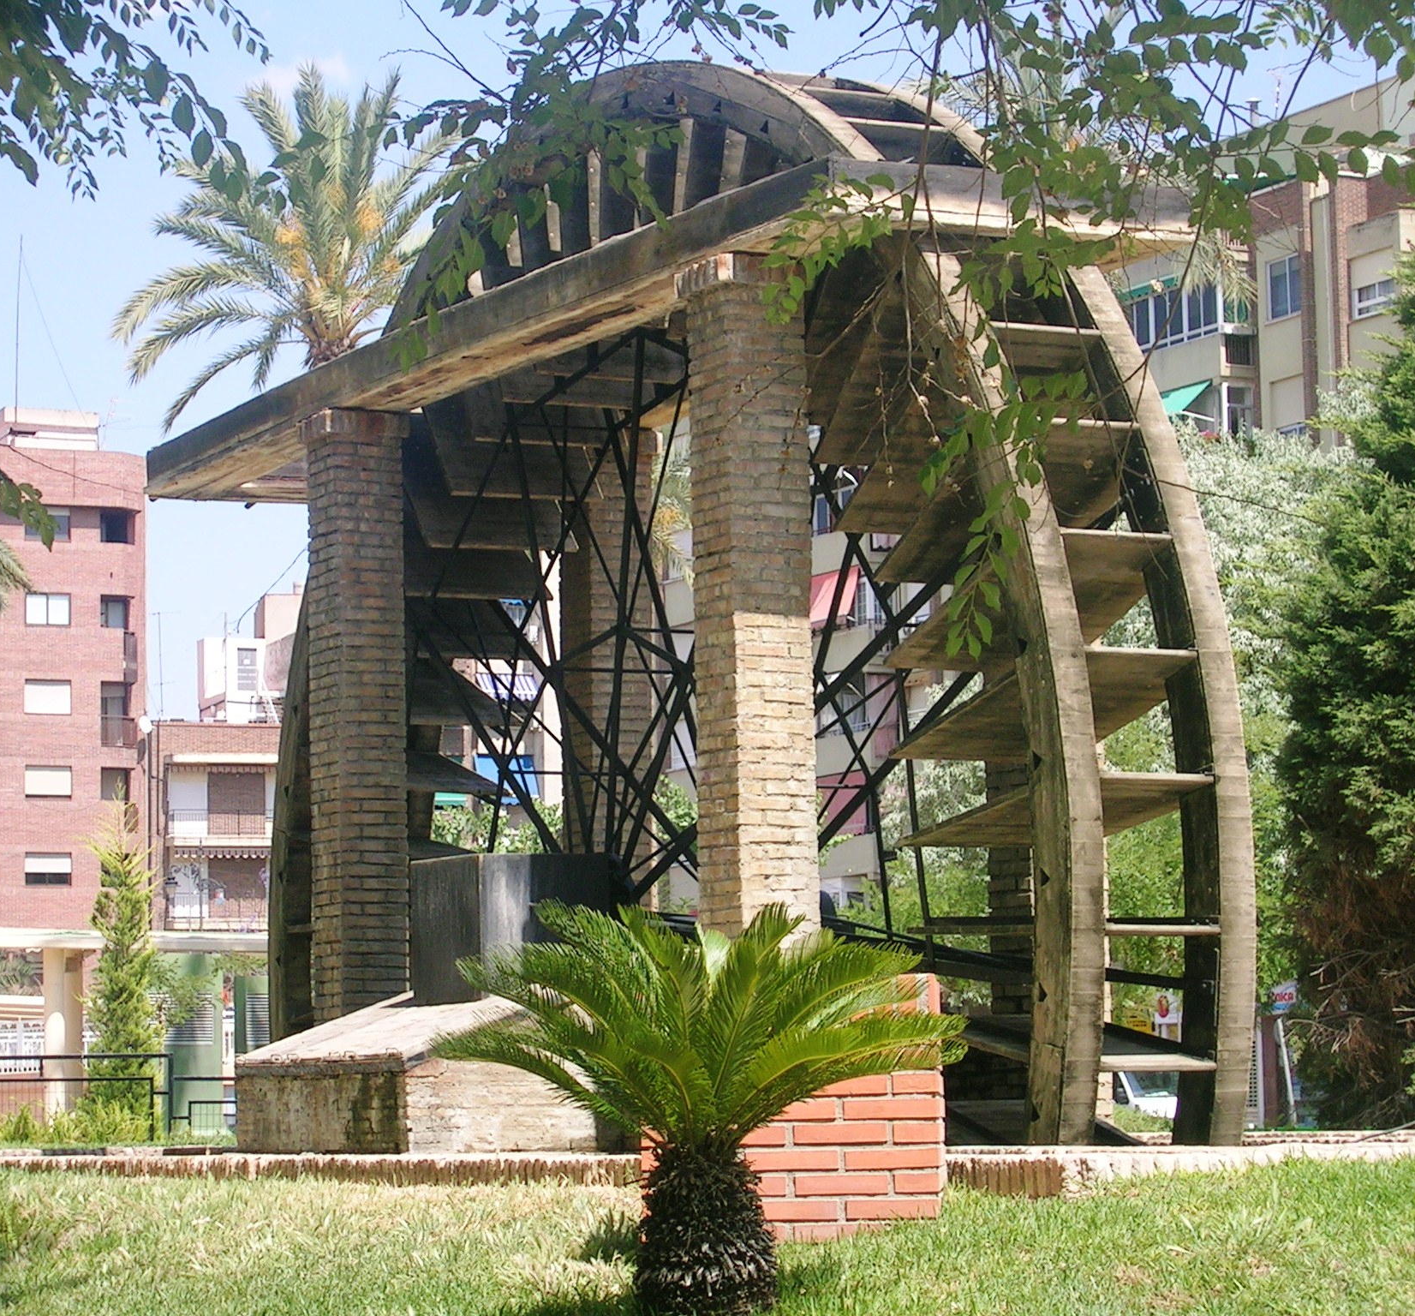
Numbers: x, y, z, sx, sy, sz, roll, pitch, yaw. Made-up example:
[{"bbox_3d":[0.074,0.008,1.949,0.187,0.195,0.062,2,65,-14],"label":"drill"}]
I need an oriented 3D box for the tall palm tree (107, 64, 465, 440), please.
[{"bbox_3d":[-4.478,-0.547,52.578,5.300,13.490,5.300,2,-7,-27],"label":"tall palm tree"}]

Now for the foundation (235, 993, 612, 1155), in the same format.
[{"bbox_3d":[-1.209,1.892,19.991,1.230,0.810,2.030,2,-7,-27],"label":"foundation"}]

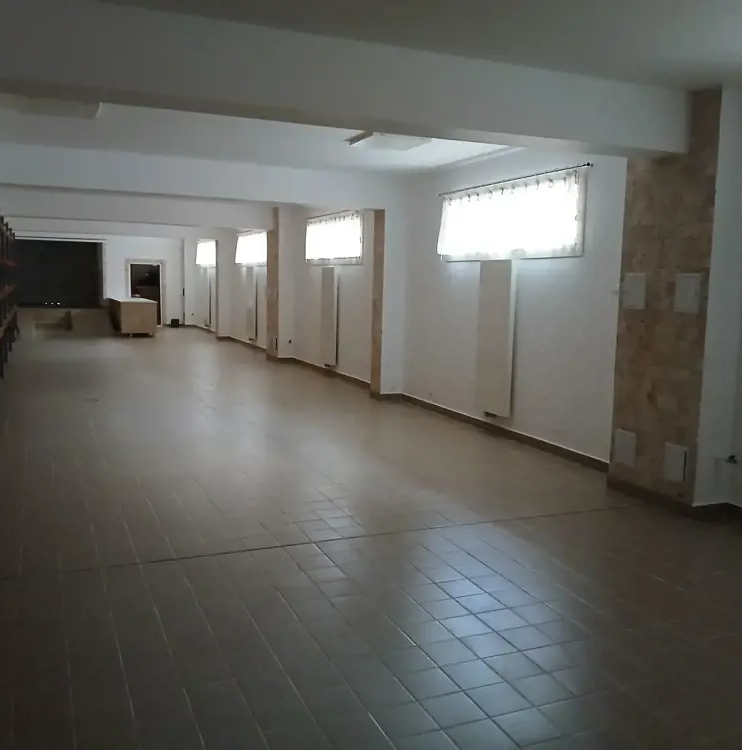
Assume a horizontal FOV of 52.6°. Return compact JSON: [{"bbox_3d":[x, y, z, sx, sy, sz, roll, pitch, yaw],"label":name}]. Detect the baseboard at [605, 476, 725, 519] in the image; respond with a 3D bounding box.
[{"bbox_3d":[2.246,0.911,5.747,0.342,0.094,0.901,-1,8,-23],"label":"baseboard"}]

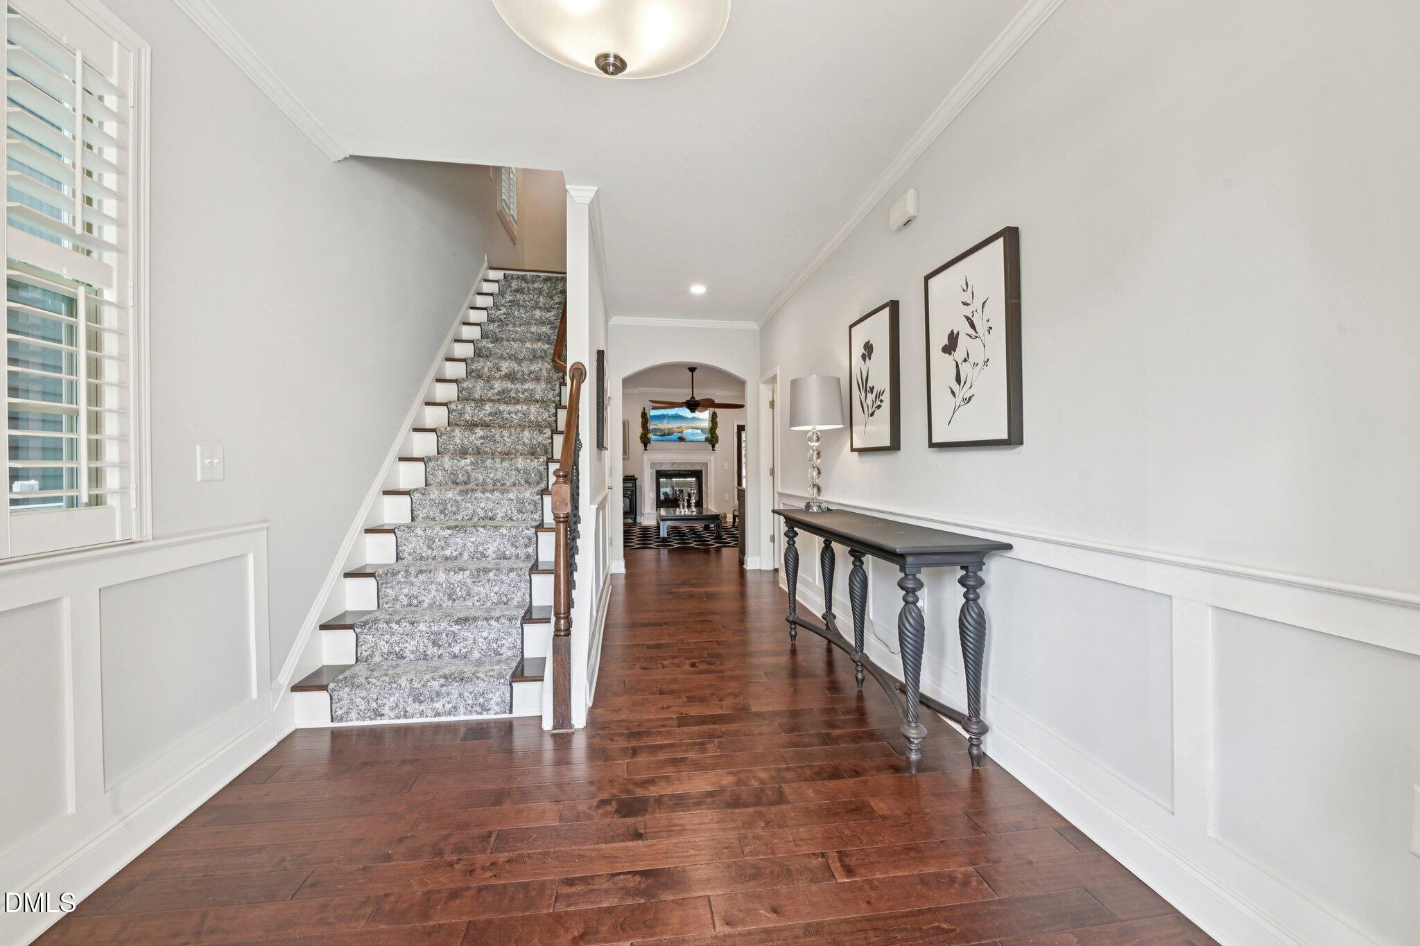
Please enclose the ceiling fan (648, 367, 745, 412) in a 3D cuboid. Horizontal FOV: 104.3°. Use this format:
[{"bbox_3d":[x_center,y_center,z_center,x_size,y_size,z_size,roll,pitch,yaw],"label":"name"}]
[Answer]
[{"bbox_3d":[-0.206,-1.306,8.742,1.542,0.716,1.542,0,1,-8],"label":"ceiling fan"}]

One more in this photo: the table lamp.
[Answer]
[{"bbox_3d":[0.690,-0.192,3.633,0.373,0.892,0.373,0,1,-8],"label":"table lamp"}]

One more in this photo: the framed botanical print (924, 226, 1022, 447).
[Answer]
[{"bbox_3d":[1.093,-0.517,2.332,0.050,0.817,0.585,0,1,-8],"label":"framed botanical print"}]

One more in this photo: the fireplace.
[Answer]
[{"bbox_3d":[-0.620,0.467,11.154,0.937,1.008,0.353,0,1,-8],"label":"fireplace"}]

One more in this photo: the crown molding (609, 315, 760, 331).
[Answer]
[{"bbox_3d":[-0.258,-1.626,5.979,1.633,0.086,0.071,0,1,-8],"label":"crown molding"}]

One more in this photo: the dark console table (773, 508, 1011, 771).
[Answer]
[{"bbox_3d":[0.777,0.695,2.869,0.479,0.862,1.724,0,1,-8],"label":"dark console table"}]

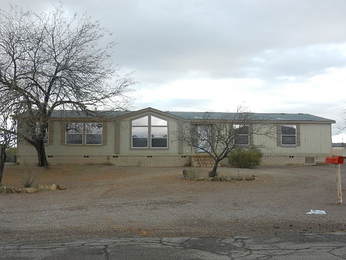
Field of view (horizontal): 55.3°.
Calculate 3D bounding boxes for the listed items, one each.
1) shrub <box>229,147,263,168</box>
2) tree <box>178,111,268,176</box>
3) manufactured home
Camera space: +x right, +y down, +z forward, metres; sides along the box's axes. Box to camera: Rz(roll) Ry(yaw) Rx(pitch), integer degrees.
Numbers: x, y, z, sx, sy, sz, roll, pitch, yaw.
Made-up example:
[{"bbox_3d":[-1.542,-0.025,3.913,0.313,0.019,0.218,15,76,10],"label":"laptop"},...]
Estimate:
[{"bbox_3d":[5.117,1.941,23.300,2.300,1.500,2.100,0,-3,-6],"label":"shrub"},{"bbox_3d":[2.403,0.641,15.400,4.000,3.200,3.700,0,-3,-6],"label":"tree"},{"bbox_3d":[0.383,0.745,28.308,23.510,4.400,8.500,0,-3,-6],"label":"manufactured home"}]

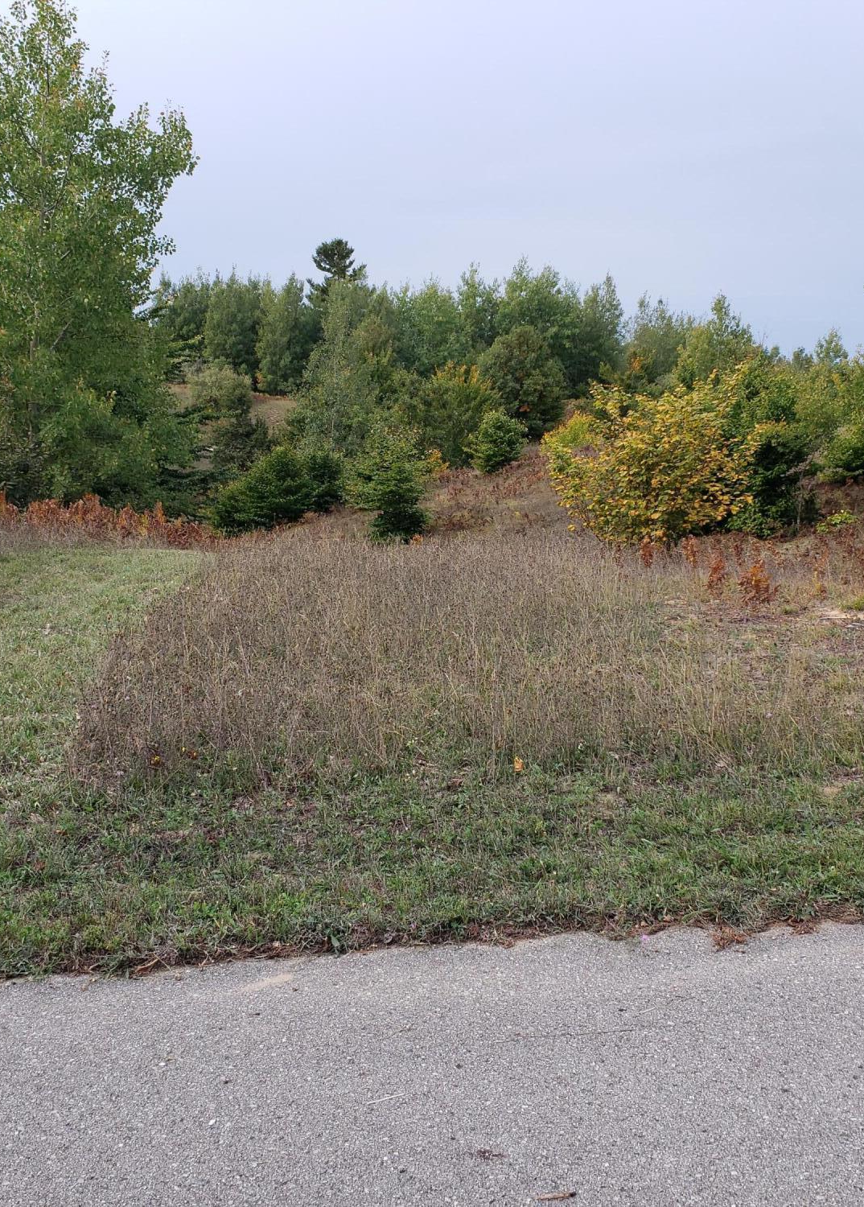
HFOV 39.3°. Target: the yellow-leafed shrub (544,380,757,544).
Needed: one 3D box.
[{"bbox_3d":[3.030,-1.900,16.800,2.900,2.400,2.600,0,7,0],"label":"yellow-leafed shrub"}]

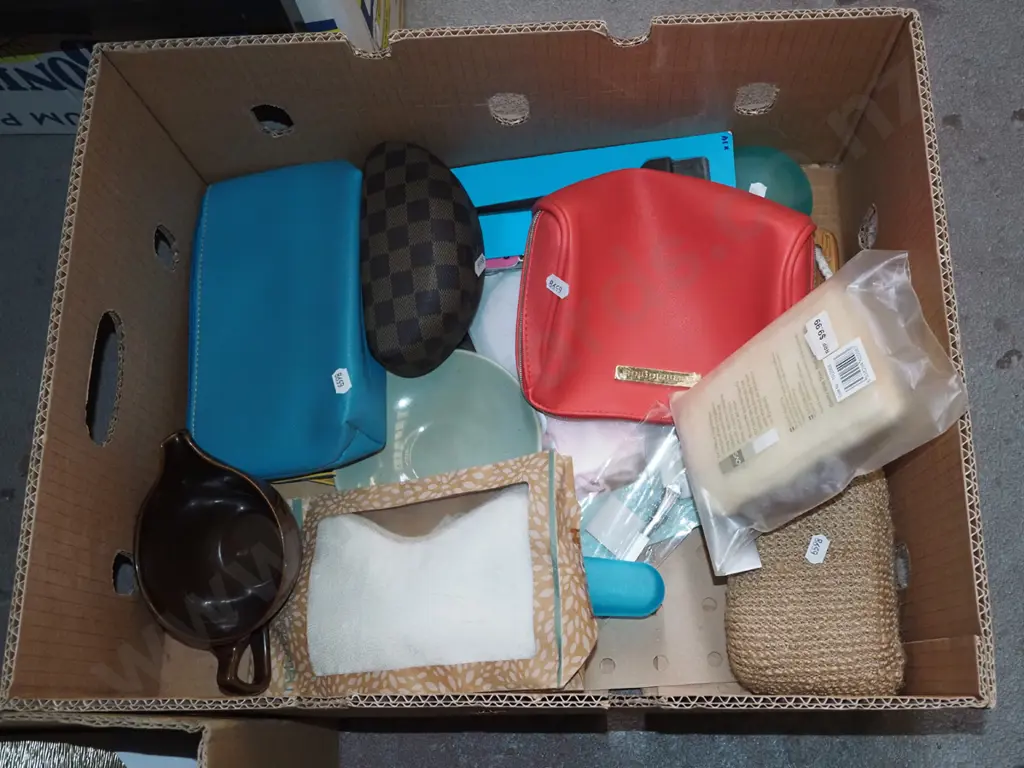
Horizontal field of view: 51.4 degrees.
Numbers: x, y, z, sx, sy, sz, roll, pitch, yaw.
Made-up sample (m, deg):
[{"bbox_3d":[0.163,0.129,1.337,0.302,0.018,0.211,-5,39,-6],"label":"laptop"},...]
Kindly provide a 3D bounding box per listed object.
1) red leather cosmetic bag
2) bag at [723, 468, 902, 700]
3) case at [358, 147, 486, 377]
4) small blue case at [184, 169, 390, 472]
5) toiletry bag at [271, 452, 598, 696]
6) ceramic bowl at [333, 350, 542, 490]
[{"bbox_3d":[0.102,-0.060,0.710,0.196,0.085,0.162,5,82,6],"label":"red leather cosmetic bag"},{"bbox_3d":[0.191,0.121,0.697,0.103,0.078,0.162,-1,73,5],"label":"bag"},{"bbox_3d":[-0.063,-0.086,0.739,0.081,0.065,0.170,-6,73,3],"label":"case"},{"bbox_3d":[-0.159,-0.046,0.760,0.146,0.070,0.212,-4,73,15],"label":"small blue case"},{"bbox_3d":[-0.052,0.127,0.699,0.208,0.055,0.143,-6,79,4],"label":"toiletry bag"},{"bbox_3d":[-0.050,0.051,0.751,0.148,0.050,0.148,-1,74,5],"label":"ceramic bowl"}]

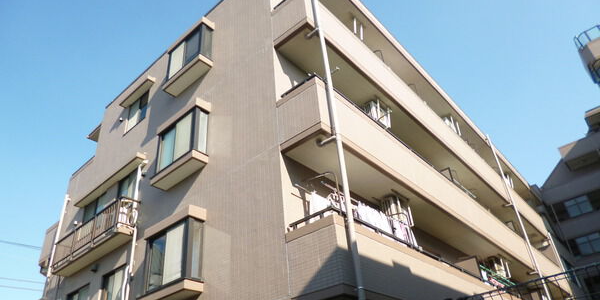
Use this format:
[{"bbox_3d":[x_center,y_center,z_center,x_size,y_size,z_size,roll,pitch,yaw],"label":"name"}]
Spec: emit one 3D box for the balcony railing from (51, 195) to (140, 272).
[{"bbox_3d":[-5.530,2.368,11.061,3.450,0.860,0.475,-30,-41,31],"label":"balcony railing"}]

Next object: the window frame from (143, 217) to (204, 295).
[{"bbox_3d":[-2.471,2.141,8.112,1.401,1.245,0.401,-30,-41,31],"label":"window frame"}]

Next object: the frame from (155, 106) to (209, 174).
[{"bbox_3d":[-2.746,-0.114,9.714,1.456,1.274,0.401,-30,-41,31],"label":"frame"}]

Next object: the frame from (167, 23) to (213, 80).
[{"bbox_3d":[-3.017,-2.519,11.401,1.532,1.274,0.401,-30,-41,31],"label":"frame"}]

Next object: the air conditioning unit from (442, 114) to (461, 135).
[{"bbox_3d":[6.040,-0.842,16.577,0.380,0.680,0.760,-30,-41,31],"label":"air conditioning unit"}]

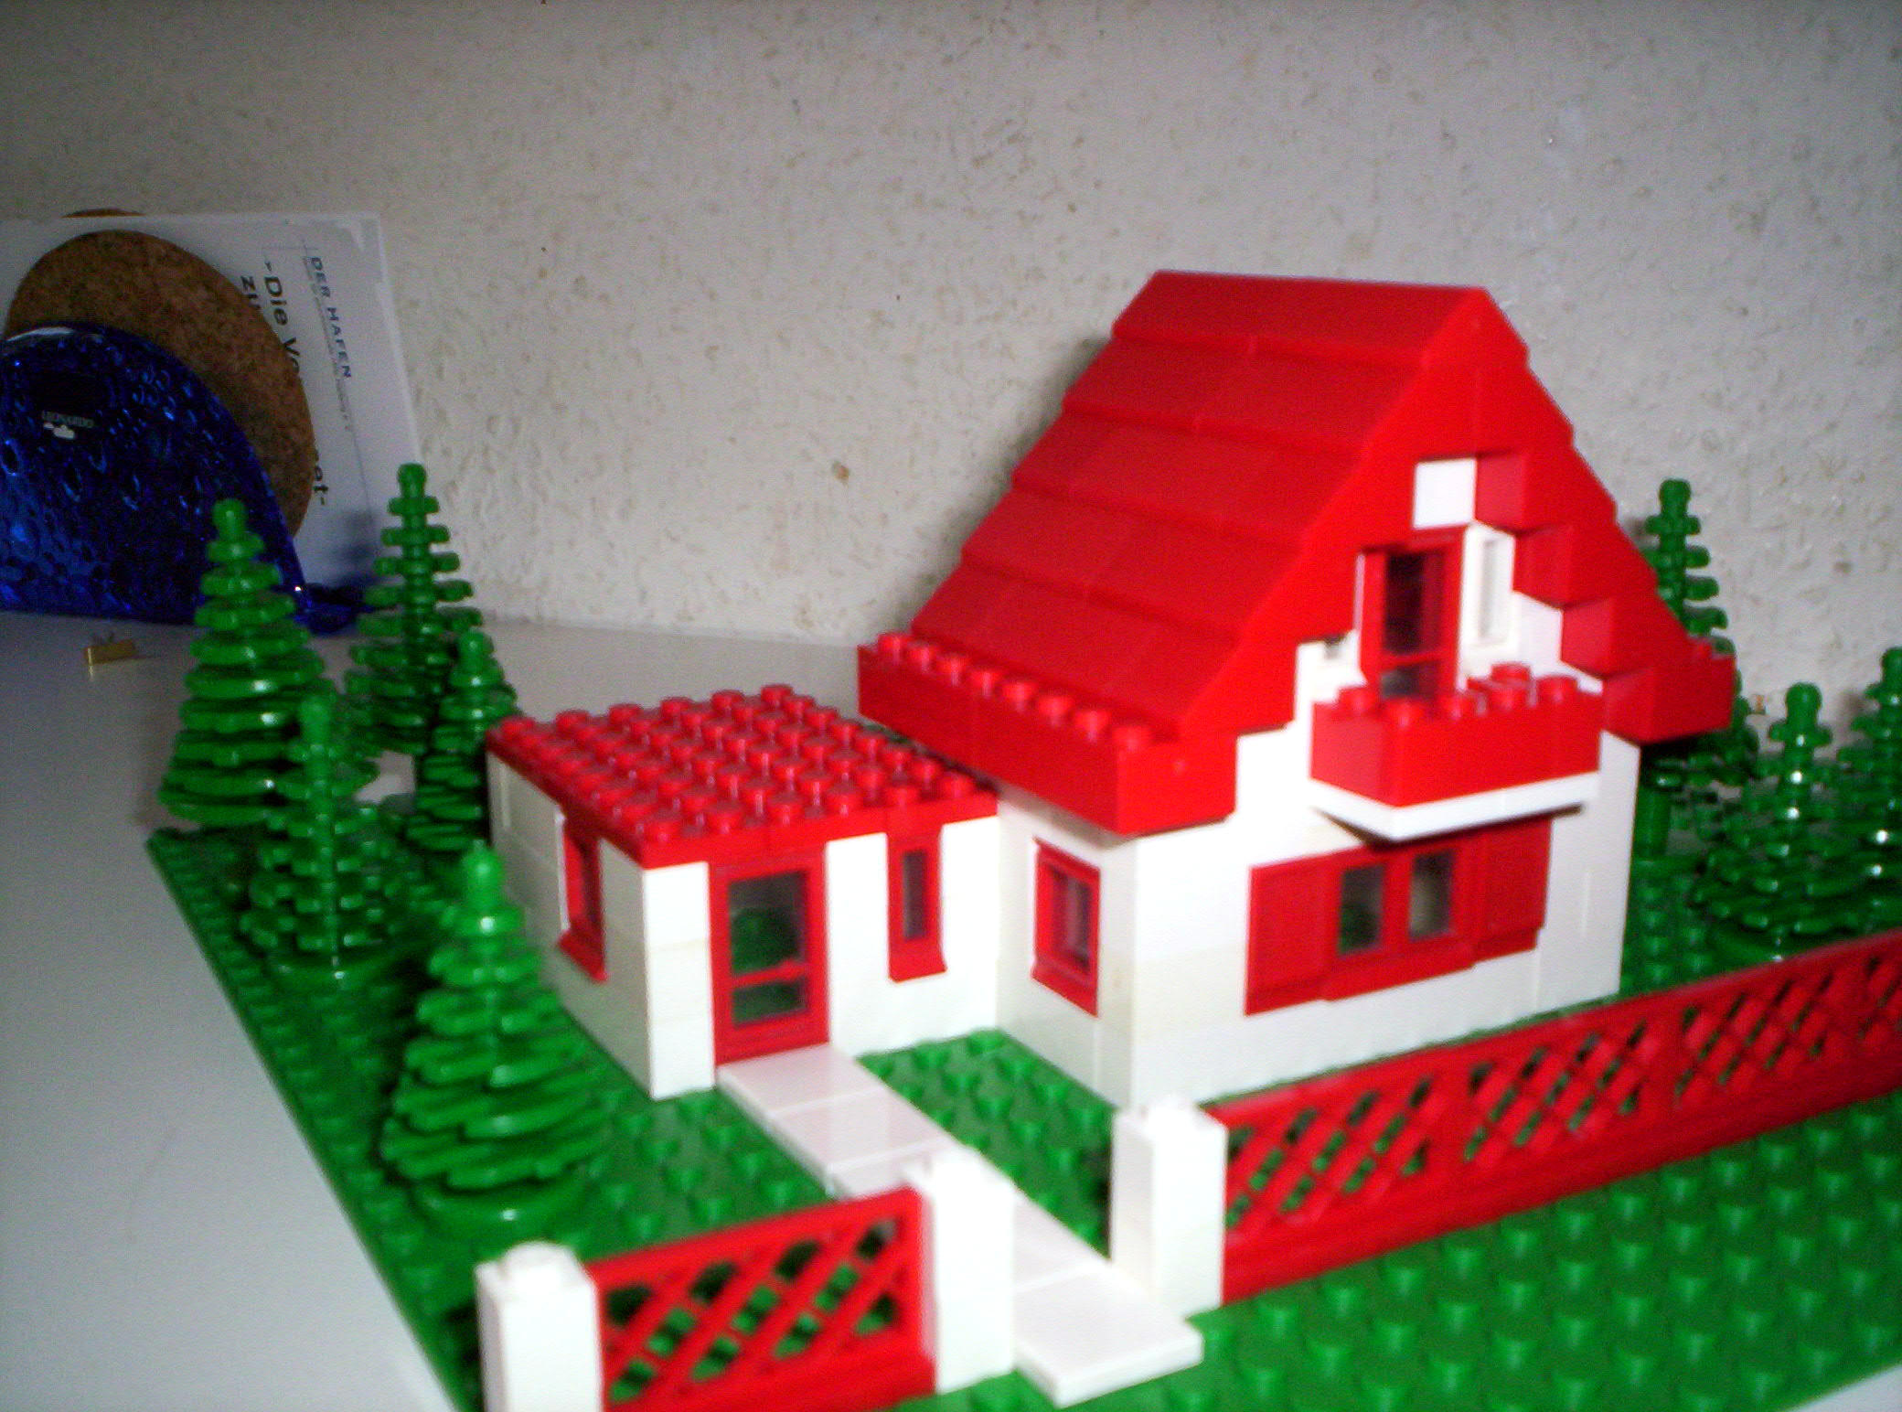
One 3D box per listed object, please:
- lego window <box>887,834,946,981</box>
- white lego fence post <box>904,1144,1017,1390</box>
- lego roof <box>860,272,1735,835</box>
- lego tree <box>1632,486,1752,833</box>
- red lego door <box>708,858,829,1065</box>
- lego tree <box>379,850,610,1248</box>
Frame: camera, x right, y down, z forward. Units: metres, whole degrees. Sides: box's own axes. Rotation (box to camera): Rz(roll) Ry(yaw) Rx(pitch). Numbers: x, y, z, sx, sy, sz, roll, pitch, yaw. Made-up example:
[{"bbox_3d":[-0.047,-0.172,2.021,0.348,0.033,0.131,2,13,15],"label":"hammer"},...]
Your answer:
[{"bbox_3d":[-0.006,0.025,0.259,0.008,0.019,0.009,-8,15,-28],"label":"lego window"},{"bbox_3d":[0.000,0.051,0.186,0.008,0.021,0.008,-8,15,-28],"label":"white lego fence post"},{"bbox_3d":[0.045,-0.026,0.263,0.096,0.058,0.064,-8,15,-28],"label":"lego roof"},{"bbox_3d":[0.112,-0.004,0.322,0.030,0.064,0.030,-7,15,-28],"label":"lego tree"},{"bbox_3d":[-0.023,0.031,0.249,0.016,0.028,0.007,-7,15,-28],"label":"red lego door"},{"bbox_3d":[-0.048,0.033,0.214,0.023,0.040,0.023,-7,15,-28],"label":"lego tree"}]

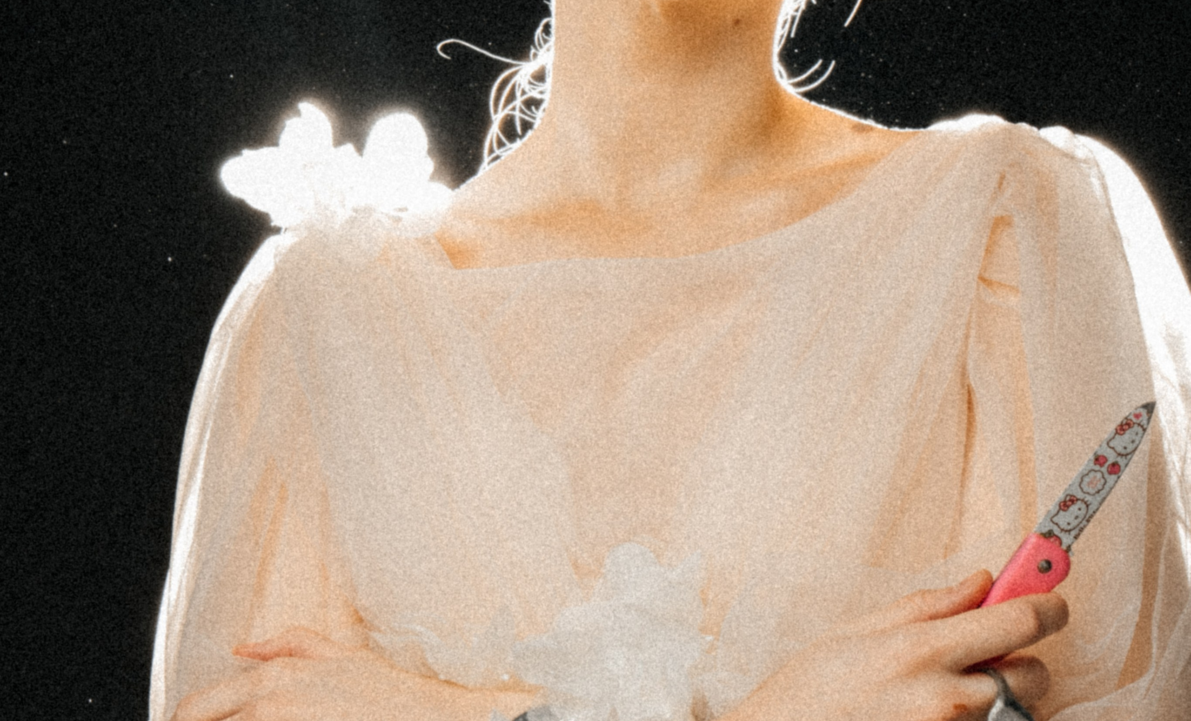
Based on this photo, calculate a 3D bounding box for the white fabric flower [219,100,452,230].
[{"bbox_3d":[-0.113,-0.084,1.630,0.100,0.056,0.080,-1,-12,6],"label":"white fabric flower"}]

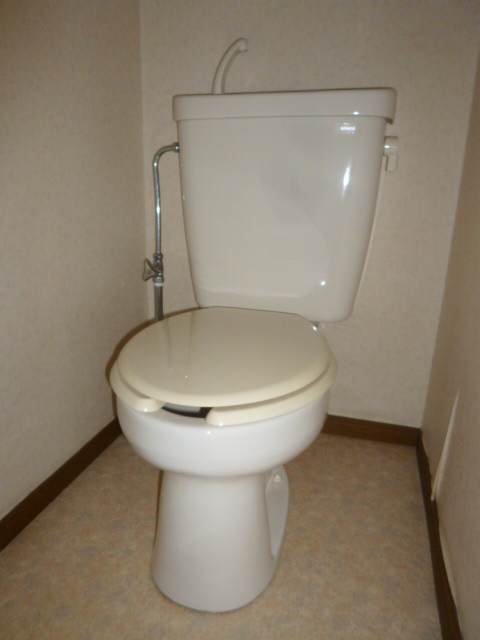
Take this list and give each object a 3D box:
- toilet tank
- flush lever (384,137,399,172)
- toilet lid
[{"bbox_3d":[0.094,-0.264,1.062,0.464,0.477,0.178,6,17,16],"label":"toilet tank"},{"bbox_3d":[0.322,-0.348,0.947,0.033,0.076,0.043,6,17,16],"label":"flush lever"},{"bbox_3d":[-0.023,0.047,0.776,0.351,0.029,0.409,6,17,16],"label":"toilet lid"}]

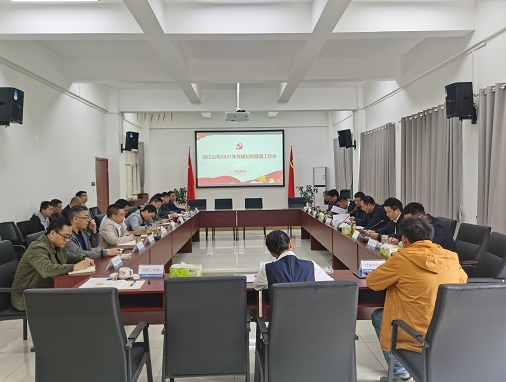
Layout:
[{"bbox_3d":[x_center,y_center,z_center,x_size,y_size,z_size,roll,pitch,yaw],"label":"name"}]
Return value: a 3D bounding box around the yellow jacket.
[{"bbox_3d":[1.209,0.683,2.811,0.690,0.710,0.620,-1,2,-6],"label":"yellow jacket"}]

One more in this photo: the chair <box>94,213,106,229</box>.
[{"bbox_3d":[-2.132,0.883,6.351,0.630,0.990,0.570,-1,2,-1],"label":"chair"}]

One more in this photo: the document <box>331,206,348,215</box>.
[{"bbox_3d":[1.519,0.372,6.993,0.297,0.015,0.210,15,25,-1],"label":"document"}]

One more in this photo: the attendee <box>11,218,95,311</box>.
[{"bbox_3d":[-1.708,0.850,3.525,0.780,1.250,0.570,-1,2,-1],"label":"attendee"}]

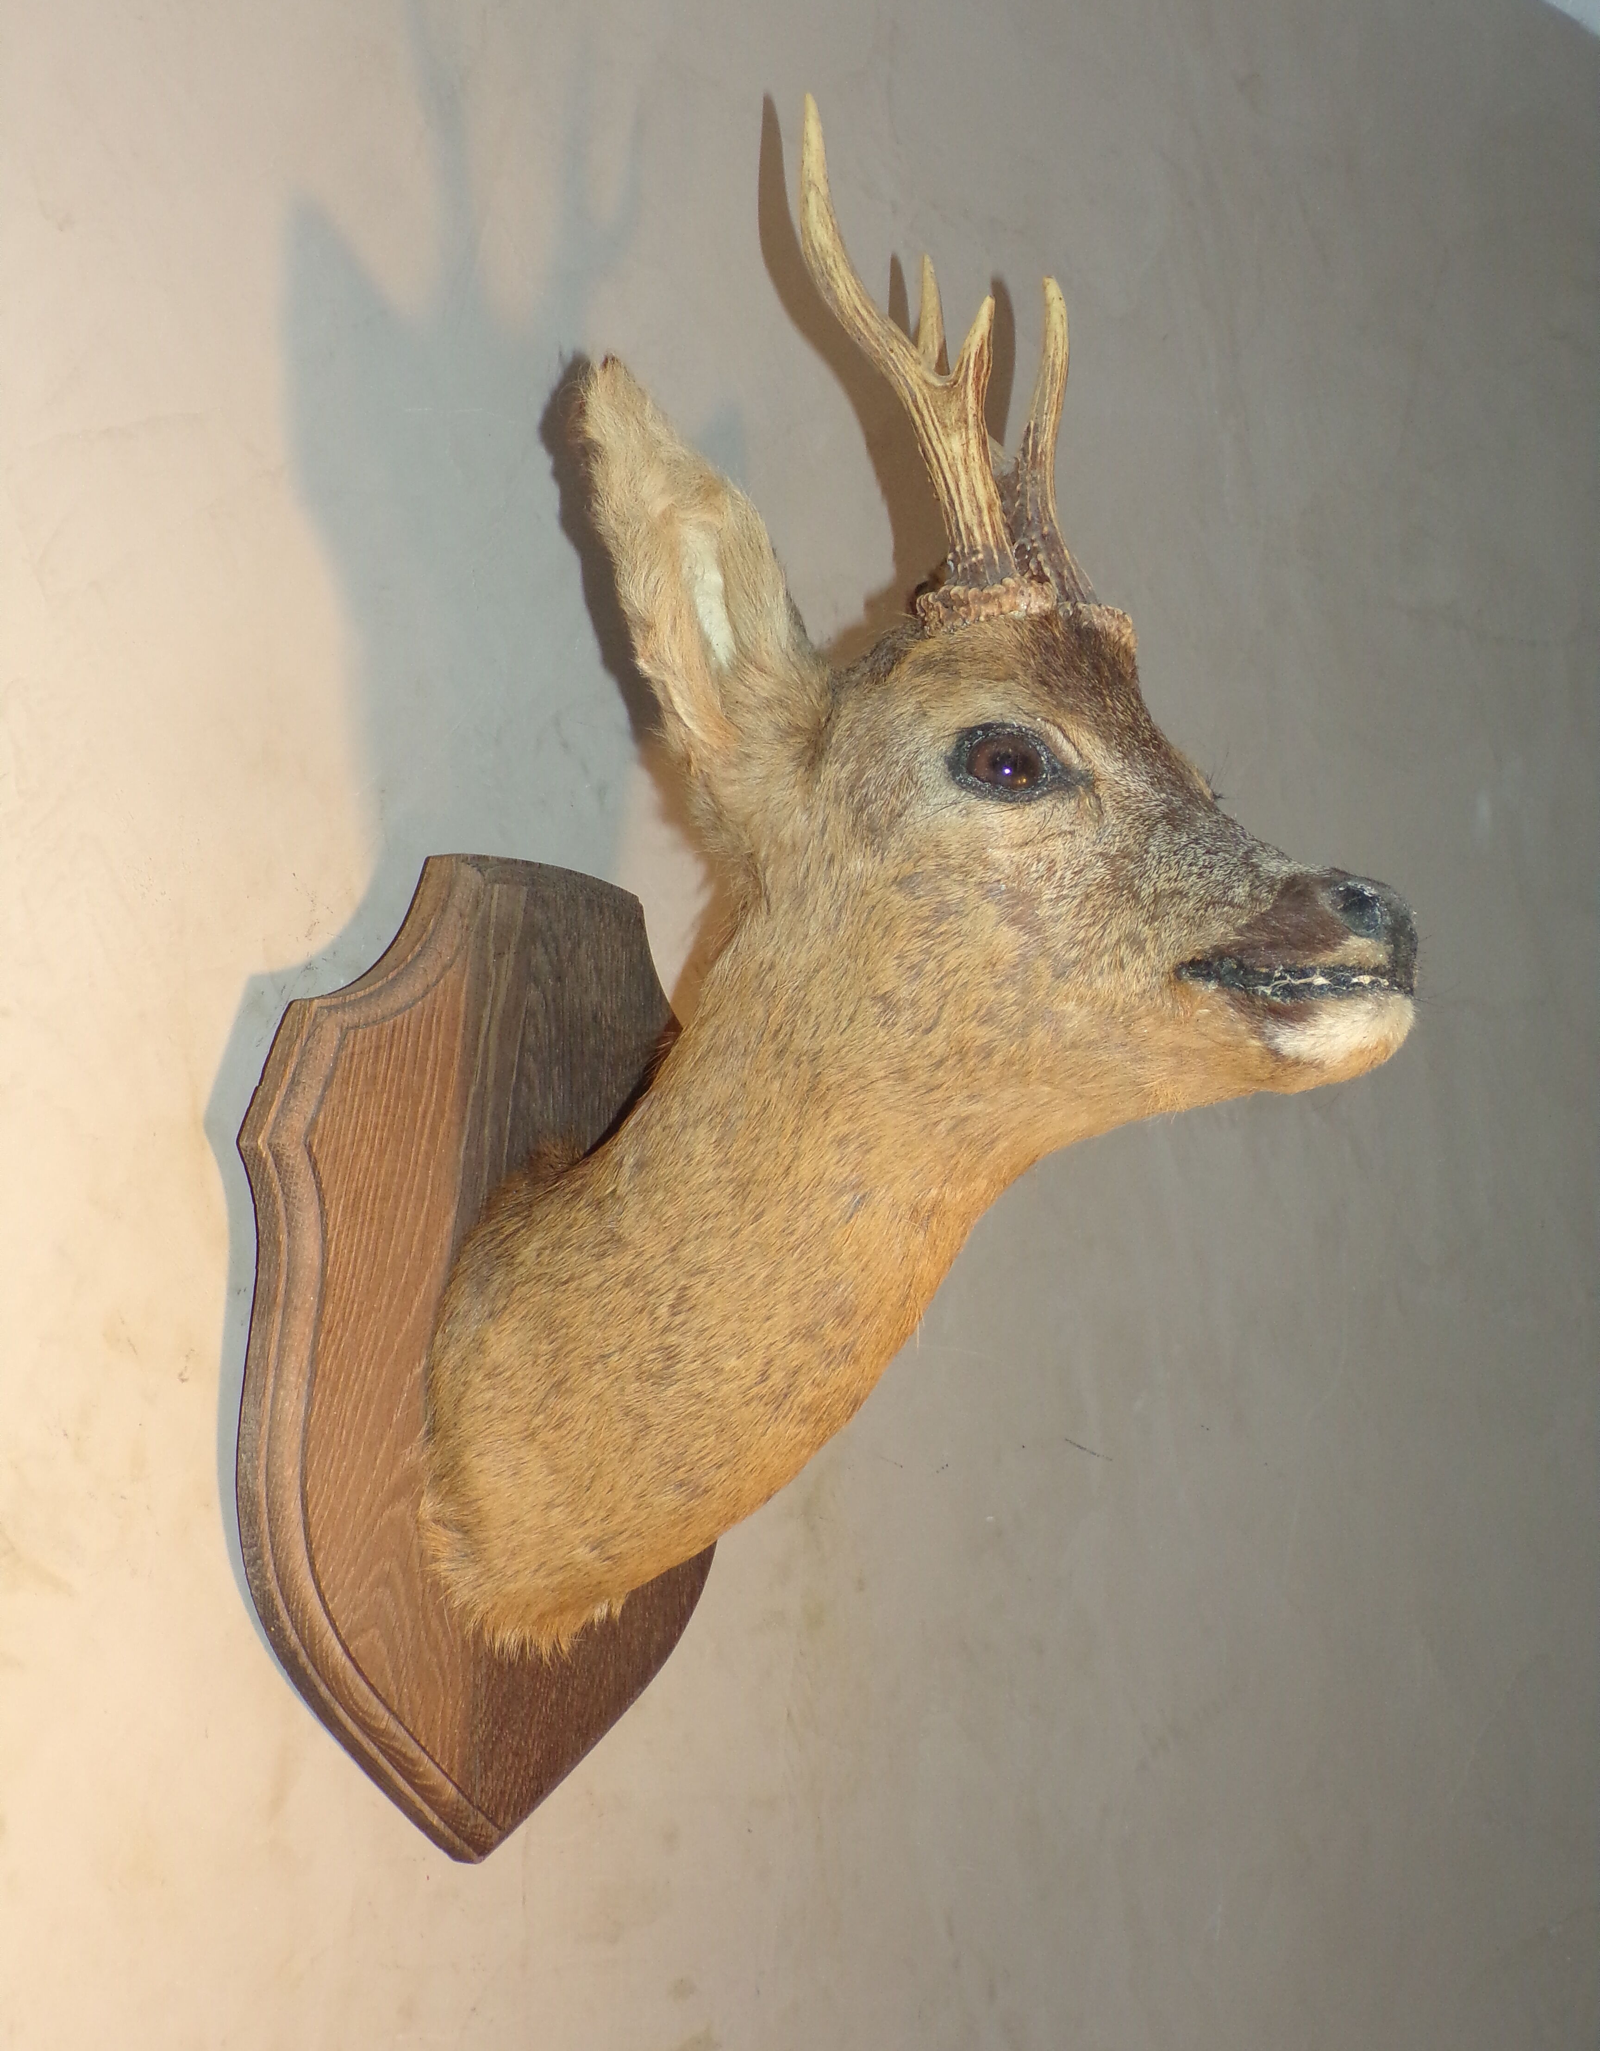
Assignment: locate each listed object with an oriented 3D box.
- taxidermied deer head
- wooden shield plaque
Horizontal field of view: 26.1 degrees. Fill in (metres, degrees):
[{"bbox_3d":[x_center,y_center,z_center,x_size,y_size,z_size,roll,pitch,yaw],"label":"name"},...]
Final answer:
[{"bbox_3d":[0.046,-0.037,1.107,0.352,0.512,0.240,-1,-6,42],"label":"taxidermied deer head"},{"bbox_3d":[-0.100,0.117,1.220,0.021,0.352,0.242,-1,-6,42],"label":"wooden shield plaque"}]

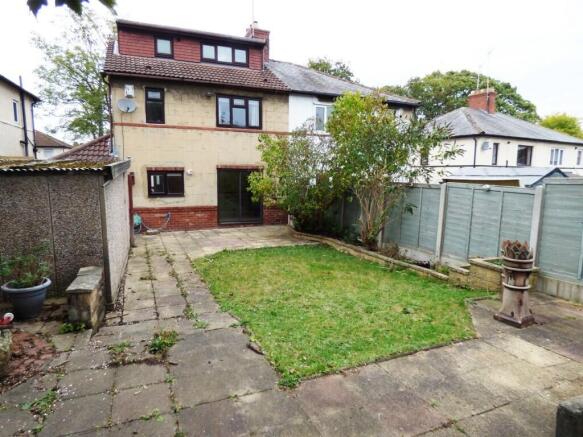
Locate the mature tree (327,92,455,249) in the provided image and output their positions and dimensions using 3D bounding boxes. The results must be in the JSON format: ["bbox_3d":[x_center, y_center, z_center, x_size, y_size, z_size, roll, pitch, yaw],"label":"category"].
[{"bbox_3d":[2.599,-1.230,8.686,2.912,3.935,2.400,0,7,0],"label":"mature tree"}]

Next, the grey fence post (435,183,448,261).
[{"bbox_3d":[3.165,0.115,7.094,0.110,1.675,0.110,-3,8,-25],"label":"grey fence post"}]

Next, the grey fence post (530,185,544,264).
[{"bbox_3d":[3.957,0.328,5.446,0.110,1.673,0.110,-3,8,-25],"label":"grey fence post"}]

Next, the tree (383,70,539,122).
[{"bbox_3d":[21.210,-10.535,41.096,17.000,14.493,15.000,0,7,0],"label":"tree"}]

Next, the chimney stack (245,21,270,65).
[{"bbox_3d":[-1.506,-8.464,16.435,0.850,1.950,1.050,-3,8,-20],"label":"chimney stack"}]

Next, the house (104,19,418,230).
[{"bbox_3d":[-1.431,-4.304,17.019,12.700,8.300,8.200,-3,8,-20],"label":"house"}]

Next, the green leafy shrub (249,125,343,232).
[{"bbox_3d":[0.120,-1.250,10.600,2.800,3.400,2.500,0,7,0],"label":"green leafy shrub"}]

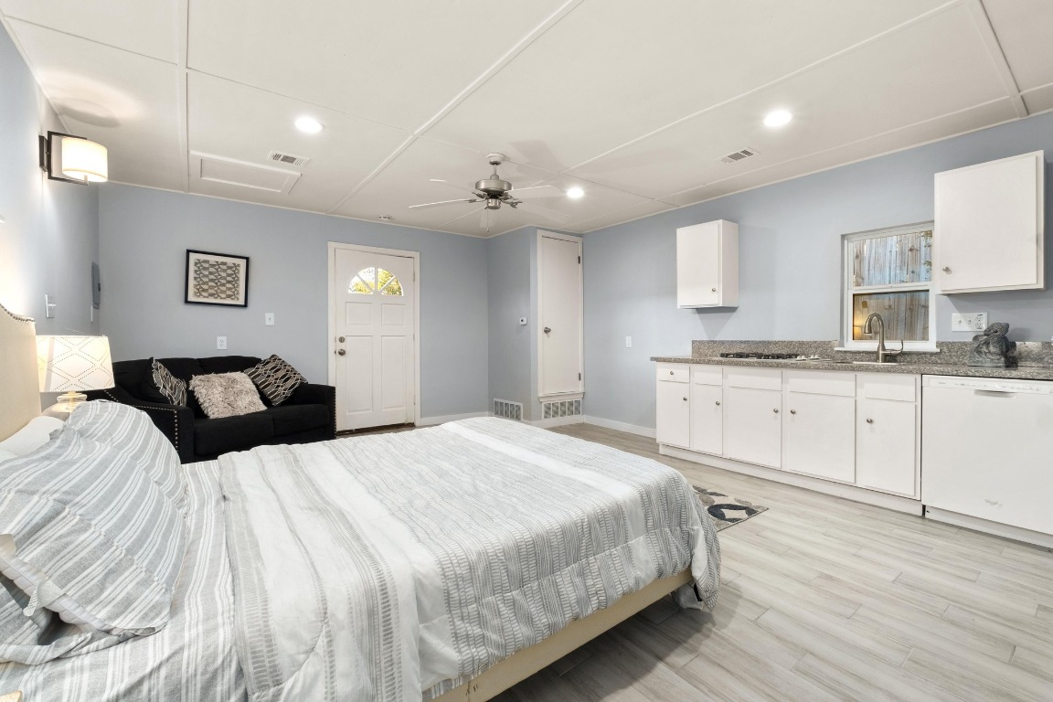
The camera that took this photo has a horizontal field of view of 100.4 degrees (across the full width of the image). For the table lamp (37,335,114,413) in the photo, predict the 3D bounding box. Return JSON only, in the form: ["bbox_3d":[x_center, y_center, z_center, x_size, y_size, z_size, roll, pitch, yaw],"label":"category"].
[{"bbox_3d":[-2.097,0.178,2.028,0.290,0.500,0.290,-1,2,-37],"label":"table lamp"}]

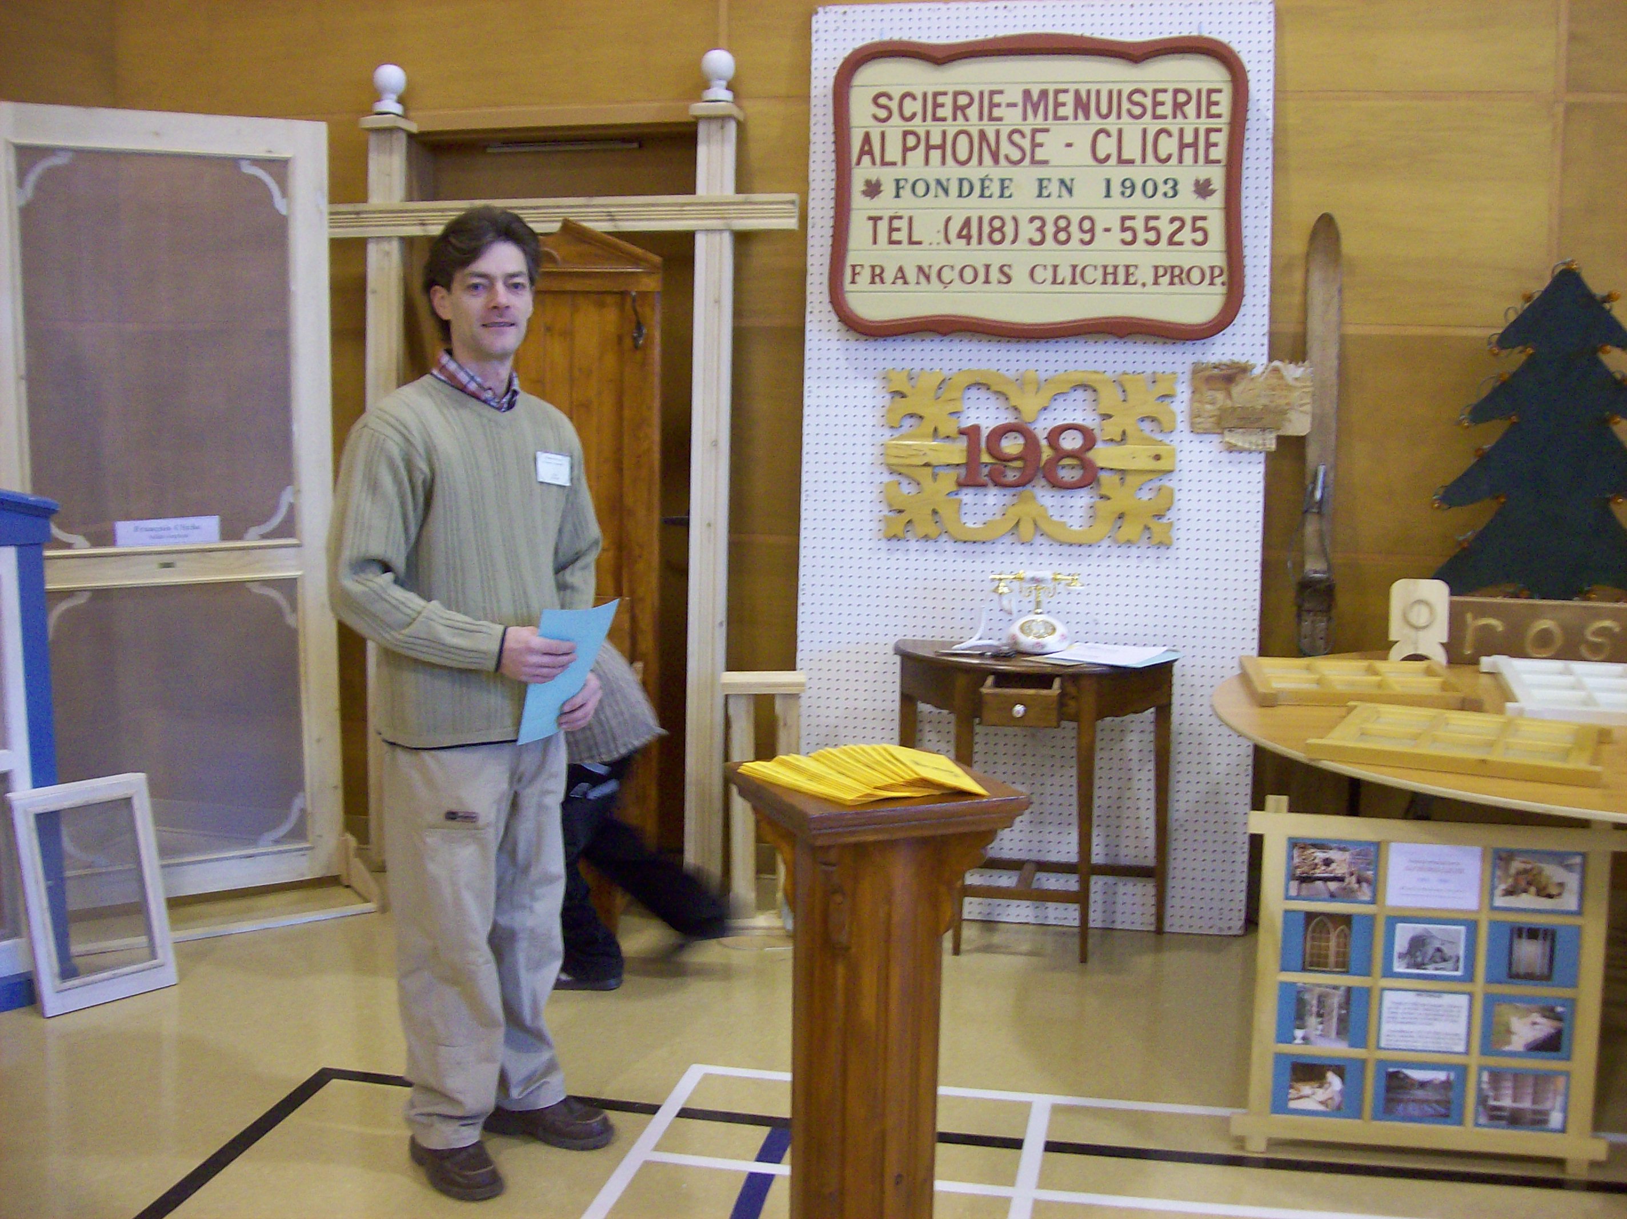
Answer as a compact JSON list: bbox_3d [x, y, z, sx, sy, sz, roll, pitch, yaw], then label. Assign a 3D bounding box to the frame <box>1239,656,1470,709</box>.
[{"bbox_3d":[1.249,0.171,3.854,0.479,0.037,0.534,1,7,5],"label":"frame"}]

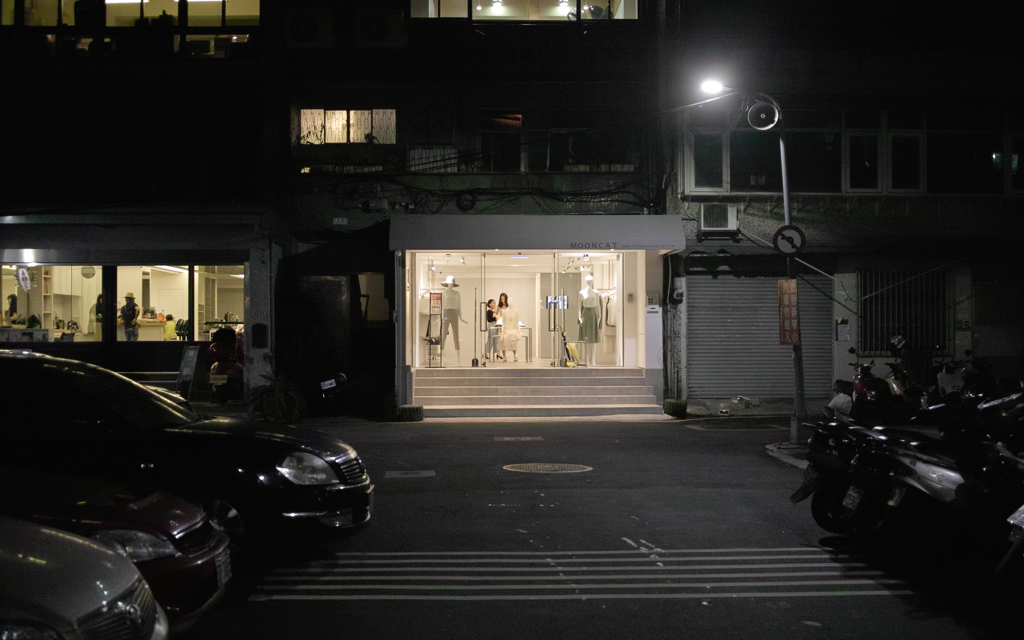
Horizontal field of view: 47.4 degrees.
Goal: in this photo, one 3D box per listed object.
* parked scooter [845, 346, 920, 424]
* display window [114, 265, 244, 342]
[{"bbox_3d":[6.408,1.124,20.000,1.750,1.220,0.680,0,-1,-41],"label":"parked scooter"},{"bbox_3d":[-6.360,-0.316,22.300,2.490,1.460,0.100,0,0,0],"label":"display window"}]

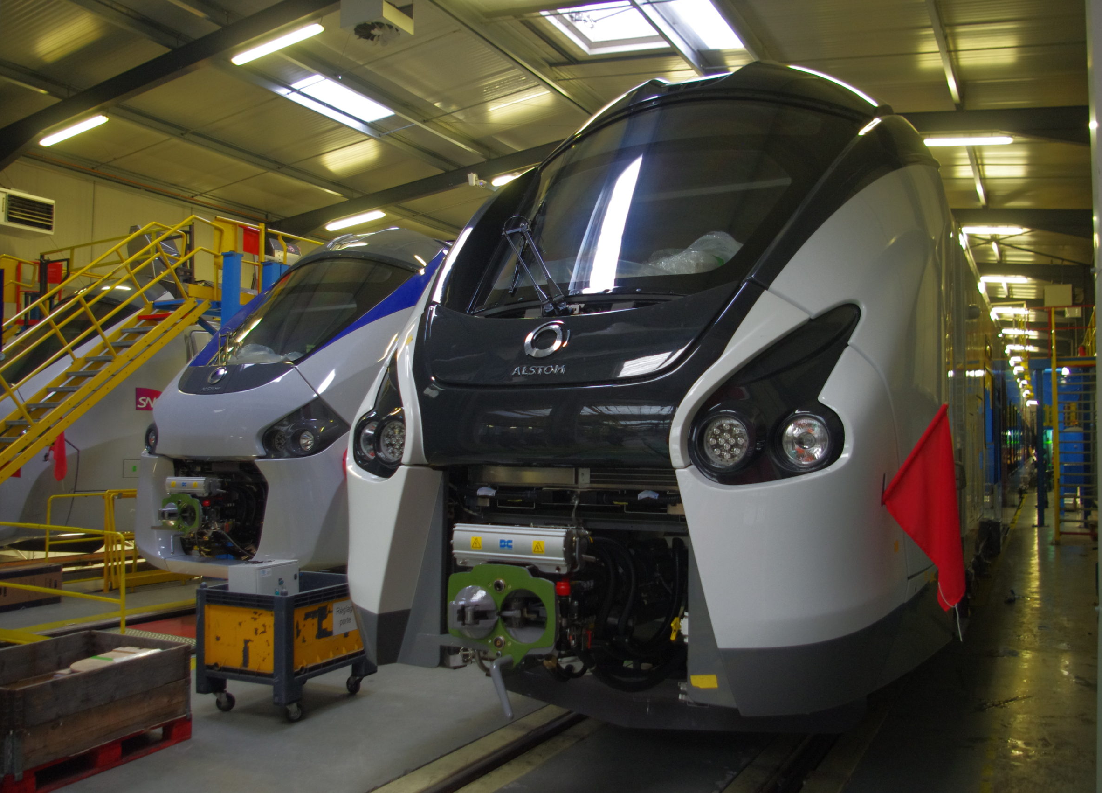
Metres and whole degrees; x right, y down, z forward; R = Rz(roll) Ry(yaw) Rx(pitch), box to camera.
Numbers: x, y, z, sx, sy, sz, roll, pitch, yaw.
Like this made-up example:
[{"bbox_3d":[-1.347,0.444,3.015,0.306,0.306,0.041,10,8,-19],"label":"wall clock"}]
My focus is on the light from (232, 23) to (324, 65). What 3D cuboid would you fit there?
[{"bbox_3d":[-3.447,-4.416,11.236,1.570,0.120,0.170,-6,-6,29],"label":"light"}]

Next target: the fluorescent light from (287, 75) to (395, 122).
[{"bbox_3d":[-3.397,-4.895,14.790,0.600,0.100,1.870,-6,-6,29],"label":"fluorescent light"}]

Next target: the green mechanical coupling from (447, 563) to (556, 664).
[{"bbox_3d":[-0.165,0.861,3.555,0.480,0.380,0.250,-1,-3,29],"label":"green mechanical coupling"}]

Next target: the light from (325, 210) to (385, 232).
[{"bbox_3d":[-3.977,-3.554,18.166,1.570,0.120,0.170,-5,-5,29],"label":"light"}]

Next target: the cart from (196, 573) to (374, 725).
[{"bbox_3d":[-1.643,1.561,5.645,0.700,0.775,0.870,-1,-3,26],"label":"cart"}]

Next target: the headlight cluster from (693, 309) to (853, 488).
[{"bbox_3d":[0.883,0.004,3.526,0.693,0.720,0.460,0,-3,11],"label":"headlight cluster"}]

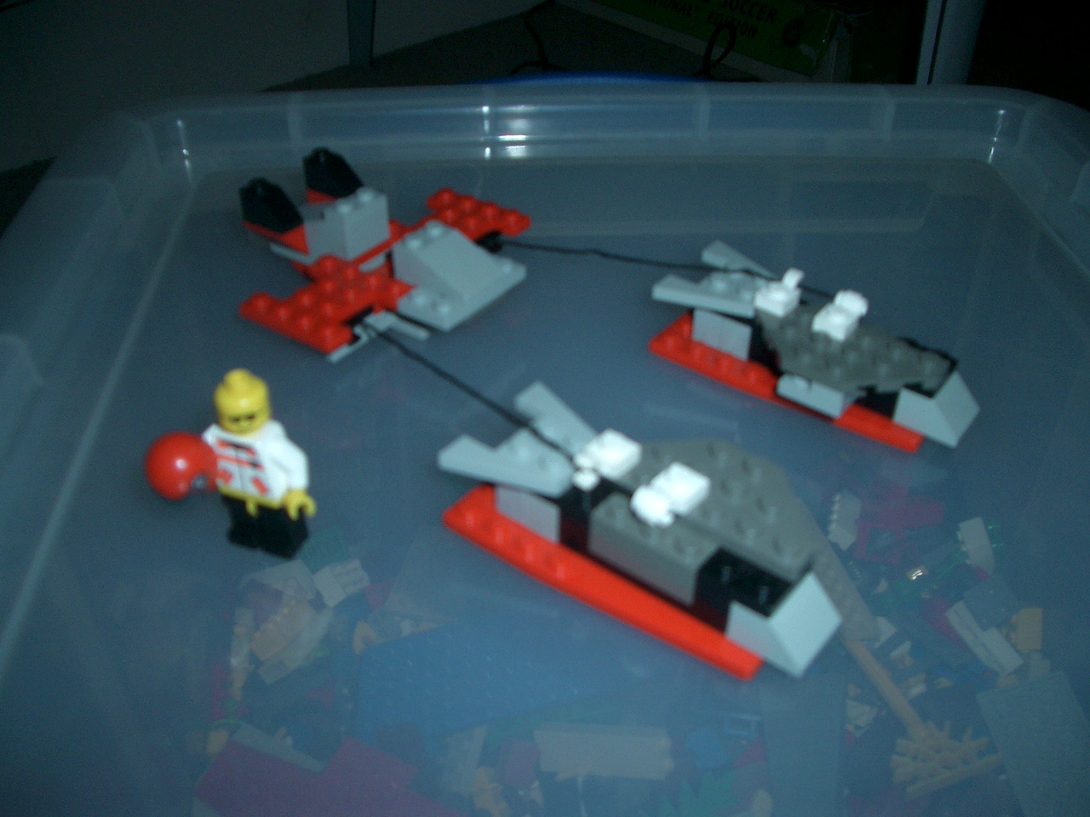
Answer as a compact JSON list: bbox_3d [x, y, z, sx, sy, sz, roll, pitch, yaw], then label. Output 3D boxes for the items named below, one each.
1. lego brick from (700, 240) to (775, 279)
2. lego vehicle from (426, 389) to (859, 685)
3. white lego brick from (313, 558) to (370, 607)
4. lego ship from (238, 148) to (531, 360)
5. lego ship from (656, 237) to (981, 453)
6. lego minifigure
[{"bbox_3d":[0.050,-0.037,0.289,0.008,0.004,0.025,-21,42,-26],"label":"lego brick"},{"bbox_3d":[0.023,0.021,0.220,0.080,0.025,0.040,26,43,29],"label":"lego vehicle"},{"bbox_3d":[-0.091,0.080,0.501,0.016,0.010,0.022,59,19,11],"label":"white lego brick"},{"bbox_3d":[-0.044,-0.044,0.299,0.073,0.032,0.080,24,43,28],"label":"lego ship"},{"bbox_3d":[0.066,-0.015,0.269,0.080,0.025,0.040,26,43,29],"label":"lego ship"},{"bbox_3d":[-0.058,0.011,0.219,0.025,0.040,0.012,14,39,17],"label":"lego minifigure"}]

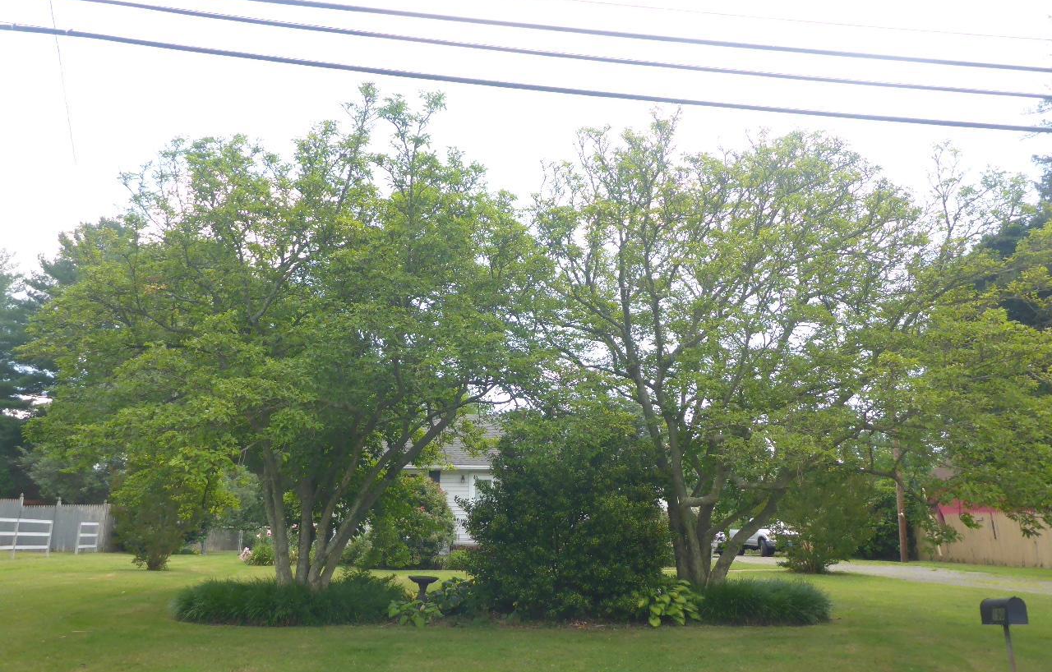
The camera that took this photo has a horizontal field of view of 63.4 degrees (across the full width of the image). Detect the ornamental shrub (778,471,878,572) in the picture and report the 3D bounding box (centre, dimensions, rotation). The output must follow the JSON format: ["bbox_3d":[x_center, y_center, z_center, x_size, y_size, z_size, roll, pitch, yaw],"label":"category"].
[{"bbox_3d":[8.150,5.002,23.064,2.750,2.800,2.600,0,-13,0],"label":"ornamental shrub"}]

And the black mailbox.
[{"bbox_3d":[4.184,2.414,7.450,0.175,0.230,0.480,0,-17,3],"label":"black mailbox"}]

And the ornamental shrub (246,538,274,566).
[{"bbox_3d":[-7.750,6.227,24.532,1.000,0.850,0.900,0,-13,0],"label":"ornamental shrub"}]

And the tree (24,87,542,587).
[{"bbox_3d":[-4.600,0.172,16.356,9.400,9.800,8.800,0,-13,0],"label":"tree"}]

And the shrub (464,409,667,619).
[{"bbox_3d":[0.720,3.111,15.085,3.600,3.550,3.300,0,-13,0],"label":"shrub"}]

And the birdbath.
[{"bbox_3d":[-1.650,4.215,13.608,0.490,0.670,0.490,0,-13,0],"label":"birdbath"}]

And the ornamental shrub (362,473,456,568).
[{"bbox_3d":[-3.430,5.326,24.631,2.750,2.750,2.500,0,-13,0],"label":"ornamental shrub"}]

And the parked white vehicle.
[{"bbox_3d":[10.600,8.748,37.187,1.900,1.750,5.300,2,-13,-7],"label":"parked white vehicle"}]

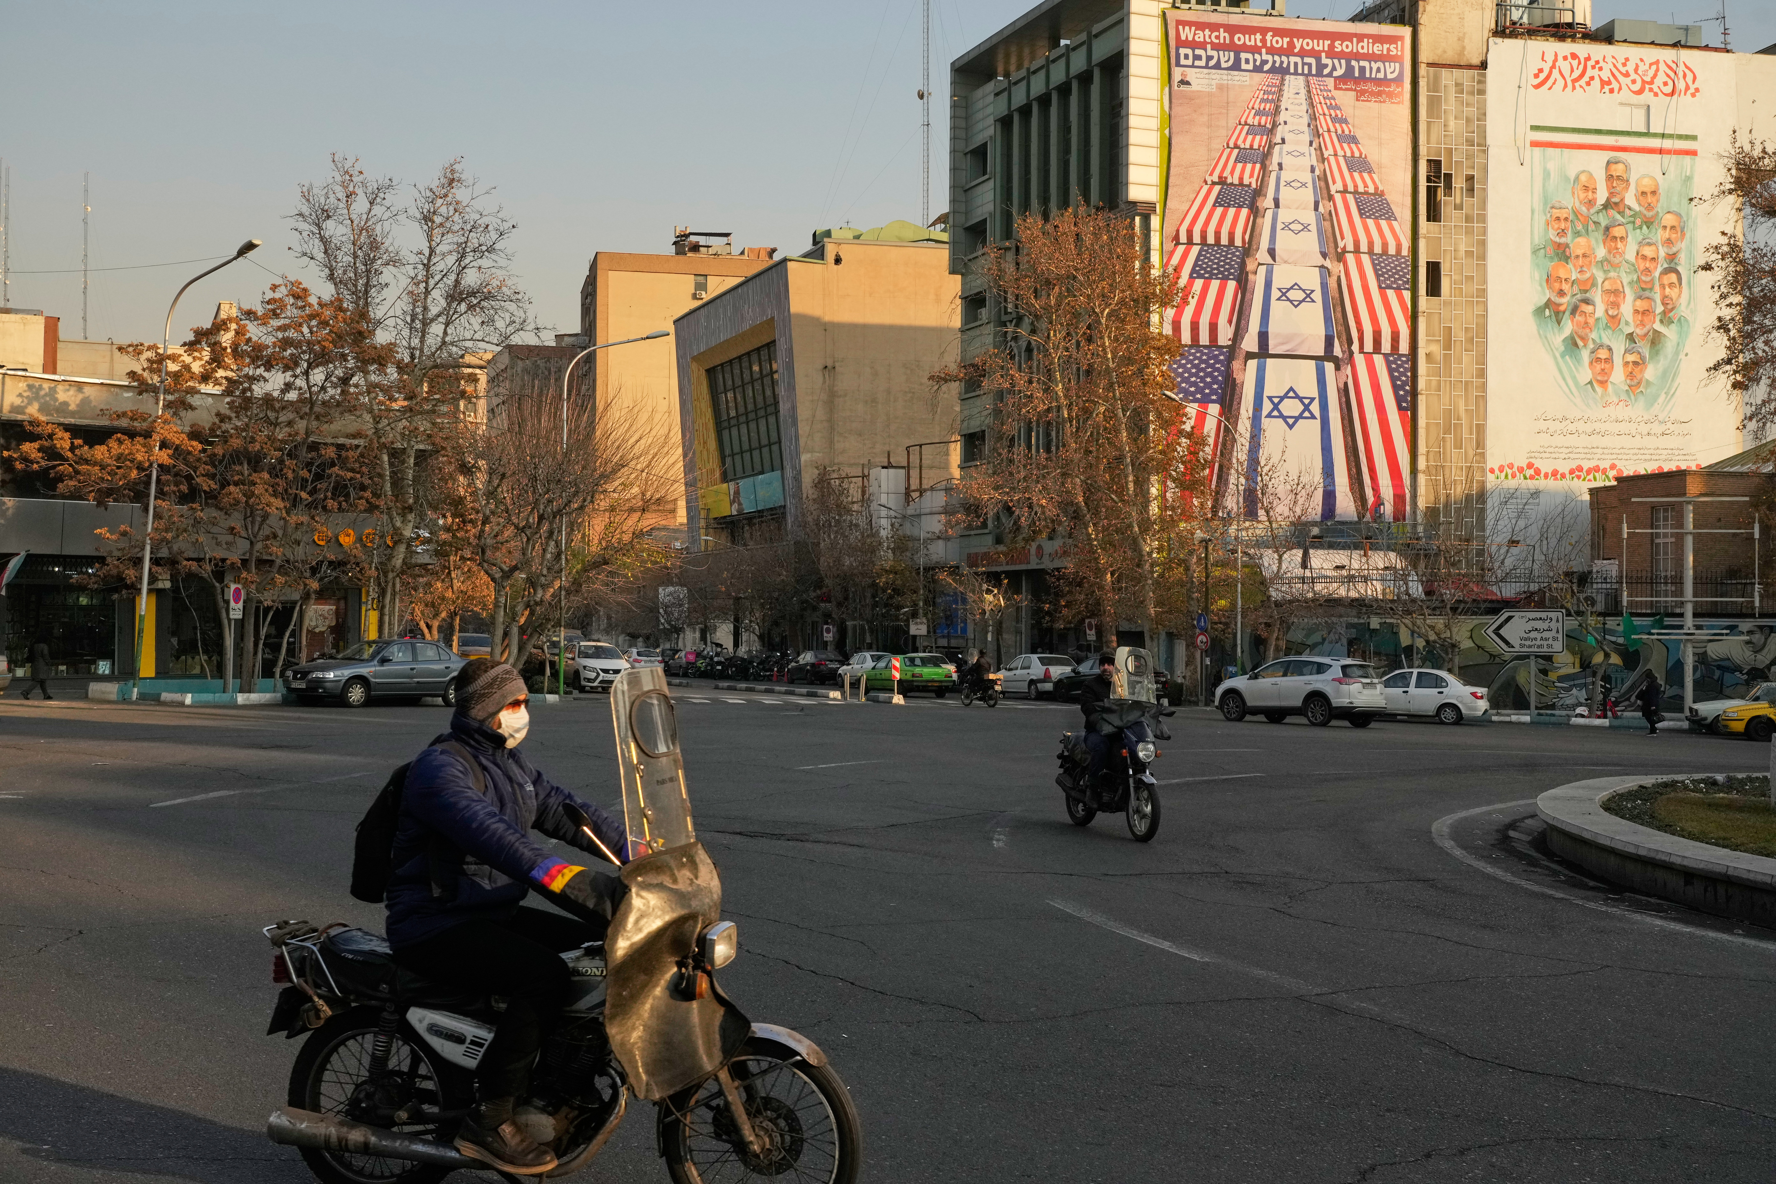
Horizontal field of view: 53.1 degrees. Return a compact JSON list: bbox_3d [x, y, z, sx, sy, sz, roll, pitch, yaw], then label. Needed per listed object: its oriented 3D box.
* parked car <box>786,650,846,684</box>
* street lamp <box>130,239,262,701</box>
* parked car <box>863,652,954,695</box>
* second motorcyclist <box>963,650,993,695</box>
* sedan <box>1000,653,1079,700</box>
[{"bbox_3d":[-3.000,3.150,75.300,1.750,1.440,4.500,1,-2,-23],"label":"parked car"},{"bbox_3d":[-15.891,-2.806,40.800,3.300,10.600,0.400,0,-1,26],"label":"street lamp"},{"bbox_3d":[0.600,2.820,59.500,1.700,1.410,4.400,1,-1,-24],"label":"parked car"},{"bbox_3d":[2.600,2.300,50.800,0.620,1.280,0.800,2,-2,-33],"label":"second motorcyclist"},{"bbox_3d":[5.150,2.850,59.800,1.740,1.520,4.300,1,-1,-20],"label":"sedan"}]

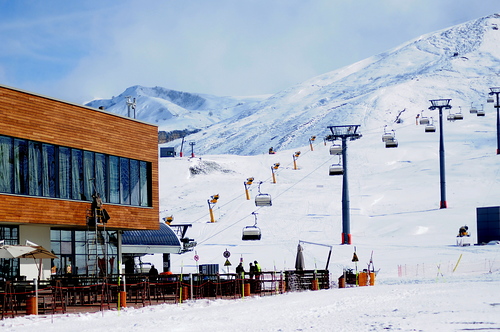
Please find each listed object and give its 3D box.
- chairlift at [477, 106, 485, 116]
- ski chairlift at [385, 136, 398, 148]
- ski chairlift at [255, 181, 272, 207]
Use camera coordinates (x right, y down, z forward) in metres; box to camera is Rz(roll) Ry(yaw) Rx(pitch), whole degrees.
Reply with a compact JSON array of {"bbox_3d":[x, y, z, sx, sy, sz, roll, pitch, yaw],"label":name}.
[{"bbox_3d":[68.579,-16.314,432.000,2.300,3.400,1.150,-2,-4,15],"label":"chairlift"},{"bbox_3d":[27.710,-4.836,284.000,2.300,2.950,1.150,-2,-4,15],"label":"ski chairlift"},{"bbox_3d":[1.985,4.071,211.000,2.300,3.450,1.150,-2,-4,15],"label":"ski chairlift"}]

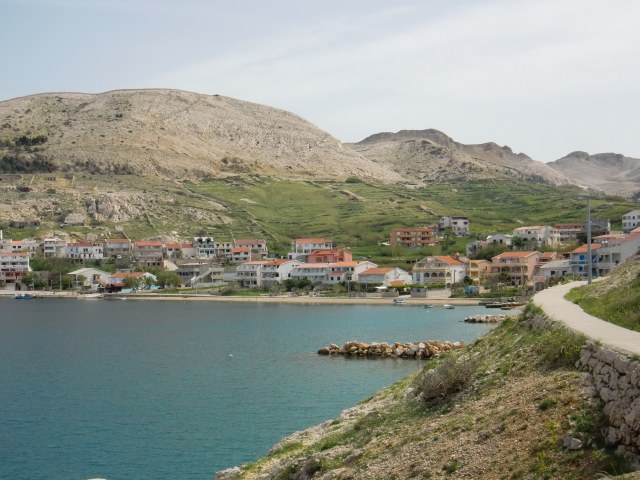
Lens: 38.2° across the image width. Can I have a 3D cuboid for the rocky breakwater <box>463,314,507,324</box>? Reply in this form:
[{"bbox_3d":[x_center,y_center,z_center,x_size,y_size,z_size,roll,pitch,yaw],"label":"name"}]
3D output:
[{"bbox_3d":[26.954,12.547,147.000,8.200,1.200,3.000,0,-2,6],"label":"rocky breakwater"}]

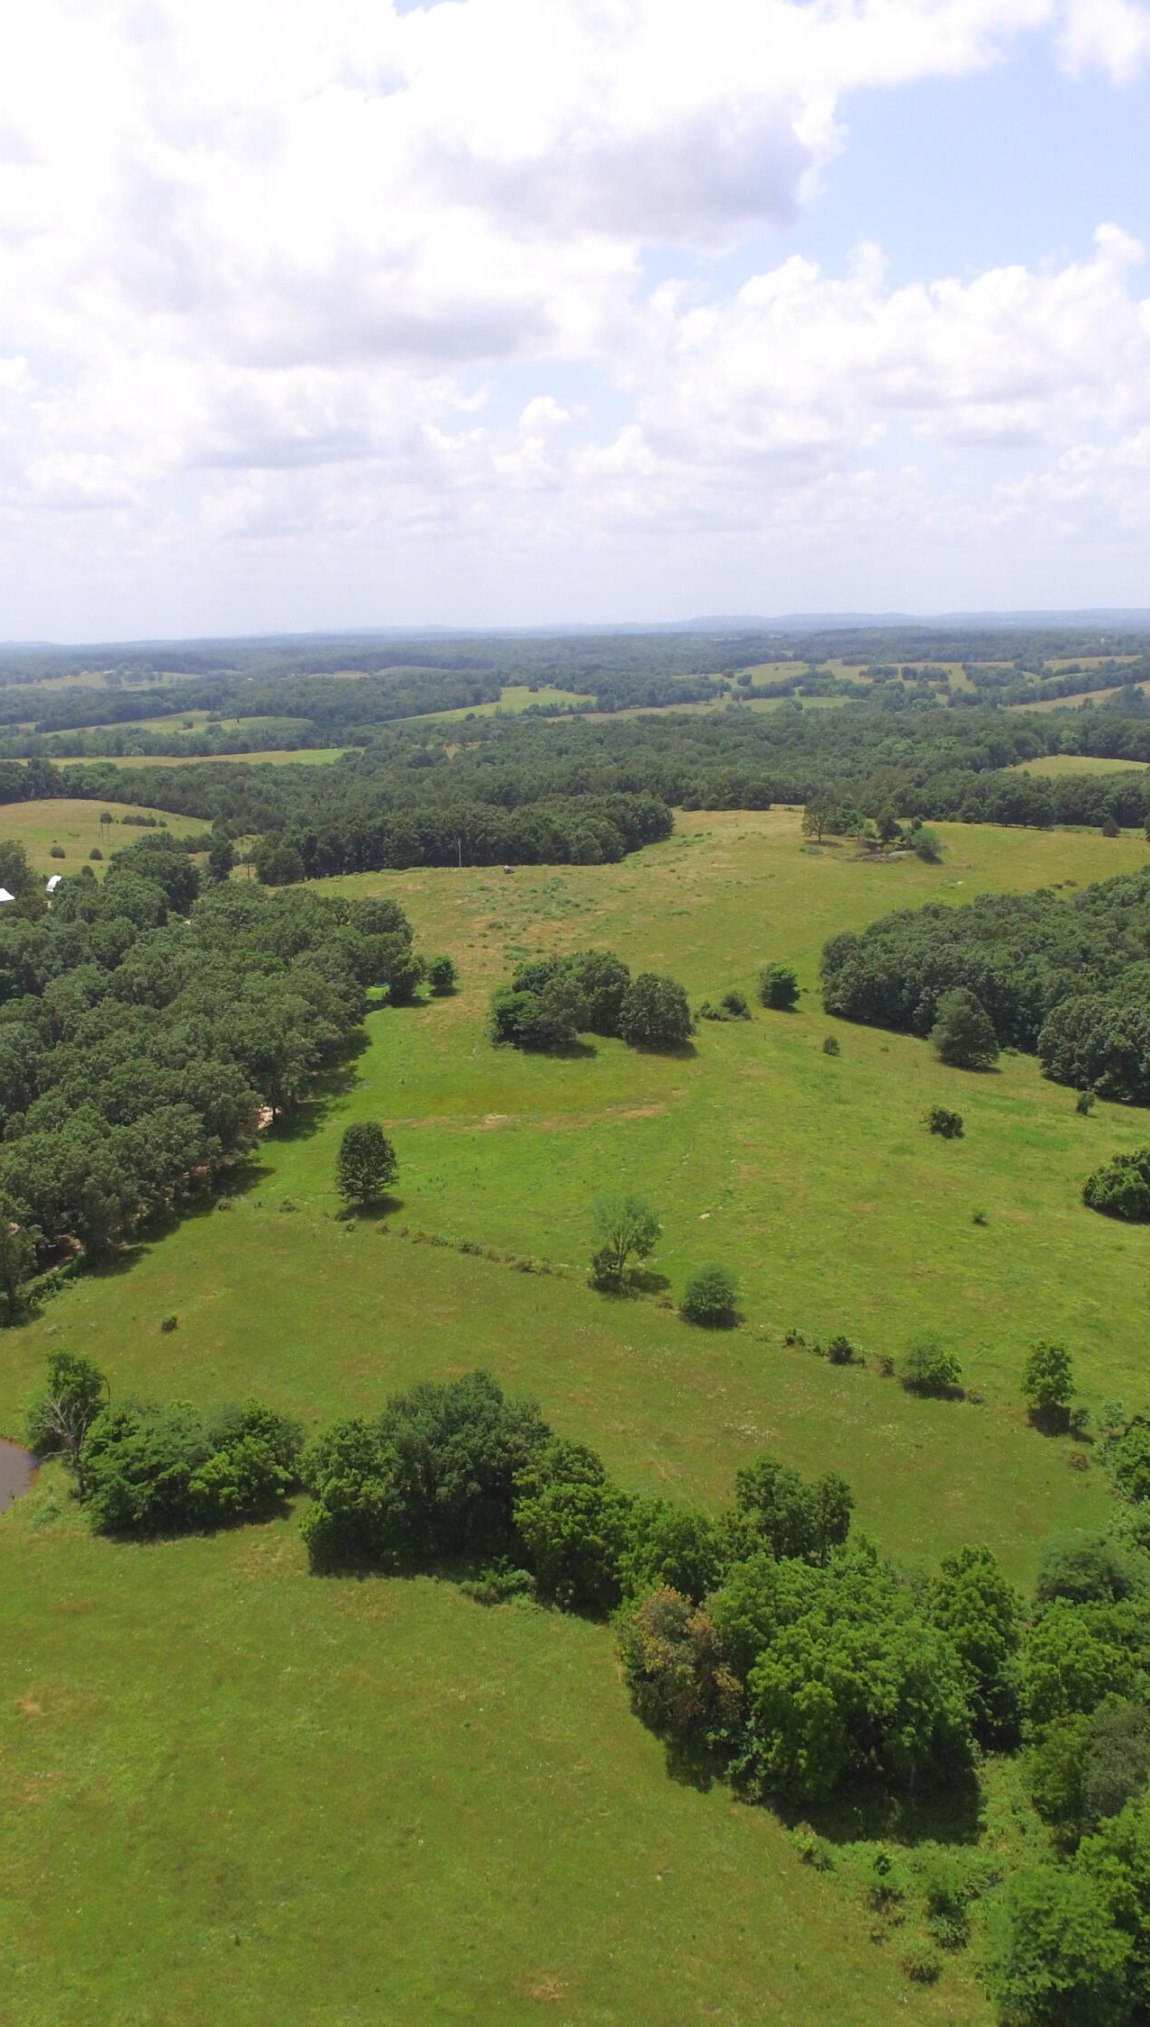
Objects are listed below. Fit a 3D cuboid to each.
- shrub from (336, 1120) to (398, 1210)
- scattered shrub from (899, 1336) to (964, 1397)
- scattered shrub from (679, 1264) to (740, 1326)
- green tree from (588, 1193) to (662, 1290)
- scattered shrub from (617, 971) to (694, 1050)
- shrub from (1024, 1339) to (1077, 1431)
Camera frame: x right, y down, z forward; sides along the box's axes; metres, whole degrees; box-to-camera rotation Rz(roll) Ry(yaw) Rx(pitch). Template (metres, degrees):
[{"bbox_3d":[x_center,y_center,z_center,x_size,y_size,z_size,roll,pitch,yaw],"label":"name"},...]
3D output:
[{"bbox_3d":[-38.450,27.430,285.200,10.800,15.860,10.800,-2,14,0],"label":"shrub"},{"bbox_3d":[50.510,49.230,219.890,8.620,7.770,8.620,-2,14,0],"label":"scattered shrub"},{"bbox_3d":[20.920,43.150,242.100,8.840,8.630,8.840,-2,14,0],"label":"scattered shrub"},{"bbox_3d":[7.500,34.910,240.310,11.200,13.300,11.000,-1,14,2],"label":"green tree"},{"bbox_3d":[19.600,-1.620,378.860,17.930,16.600,17.930,-2,14,0],"label":"scattered shrub"},{"bbox_3d":[65.040,49.880,212.450,6.890,11.290,6.890,-2,14,0],"label":"shrub"}]

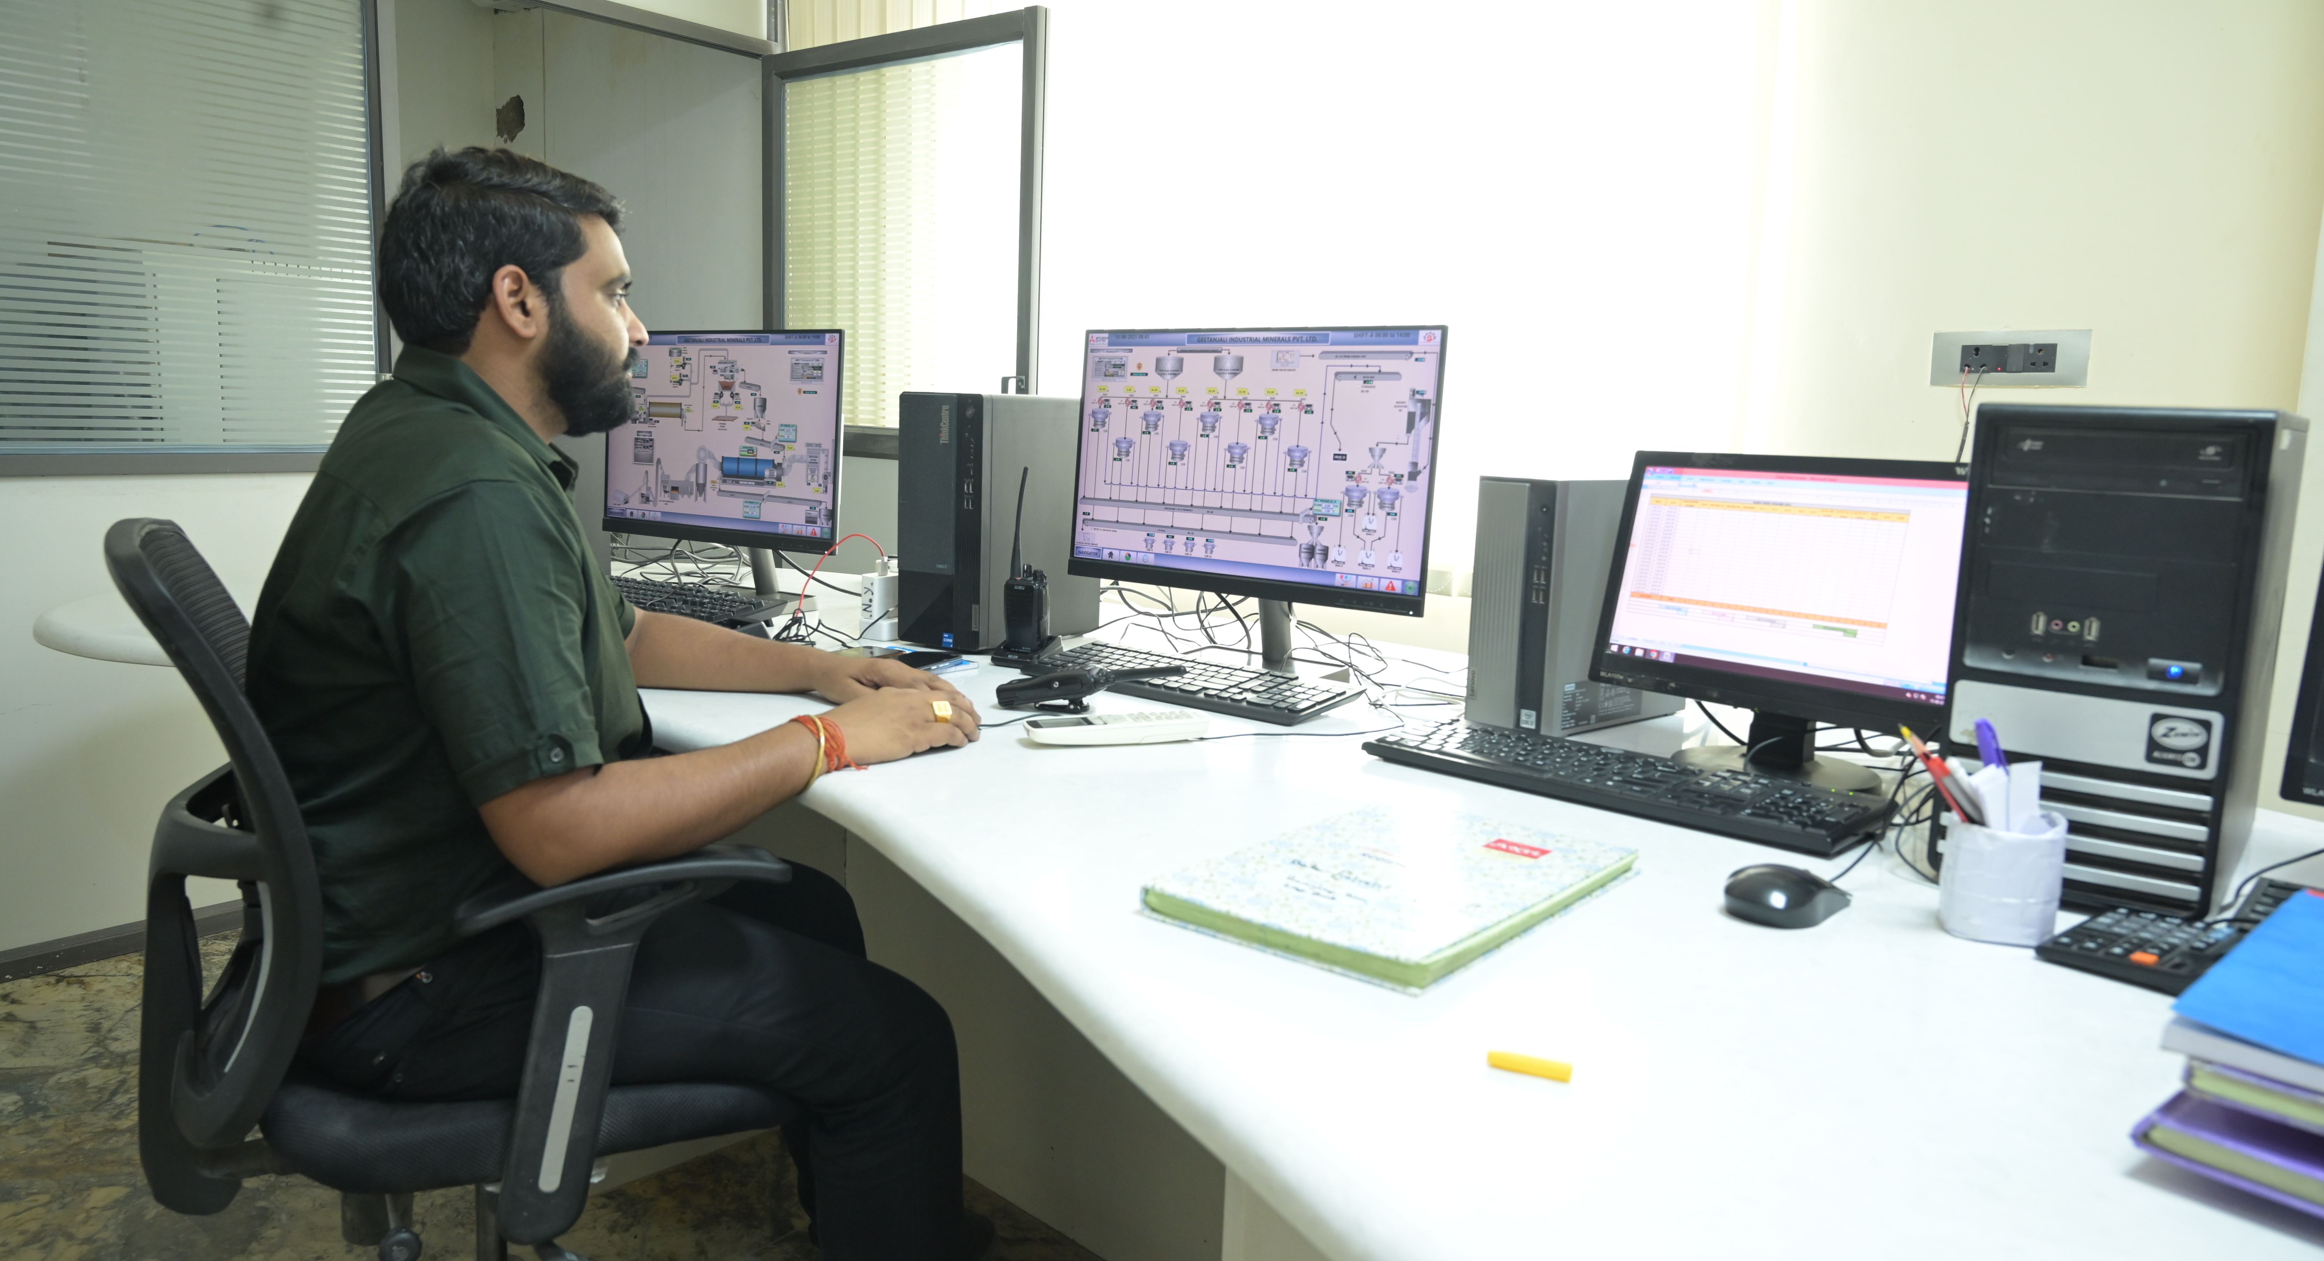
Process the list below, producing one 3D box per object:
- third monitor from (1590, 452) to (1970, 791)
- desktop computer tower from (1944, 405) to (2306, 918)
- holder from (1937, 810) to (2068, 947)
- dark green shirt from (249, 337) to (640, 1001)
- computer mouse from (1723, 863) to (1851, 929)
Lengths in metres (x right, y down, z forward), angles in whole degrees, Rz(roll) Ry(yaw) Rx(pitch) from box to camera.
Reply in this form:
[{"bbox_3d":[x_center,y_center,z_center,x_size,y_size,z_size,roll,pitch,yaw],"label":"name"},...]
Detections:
[{"bbox_3d":[0.602,-0.012,1.466,0.170,0.301,0.375,-6,11,-43],"label":"third monitor"},{"bbox_3d":[0.768,0.003,1.232,0.178,0.346,0.359,9,11,39],"label":"desktop computer tower"},{"bbox_3d":[0.562,0.165,1.038,0.073,0.071,0.073,9,11,39],"label":"holder"},{"bbox_3d":[-0.644,0.013,1.400,0.330,0.520,0.460,-3,10,-32],"label":"dark green shirt"},{"bbox_3d":[0.425,0.175,1.050,0.105,0.038,0.061,-4,10,-38],"label":"computer mouse"}]

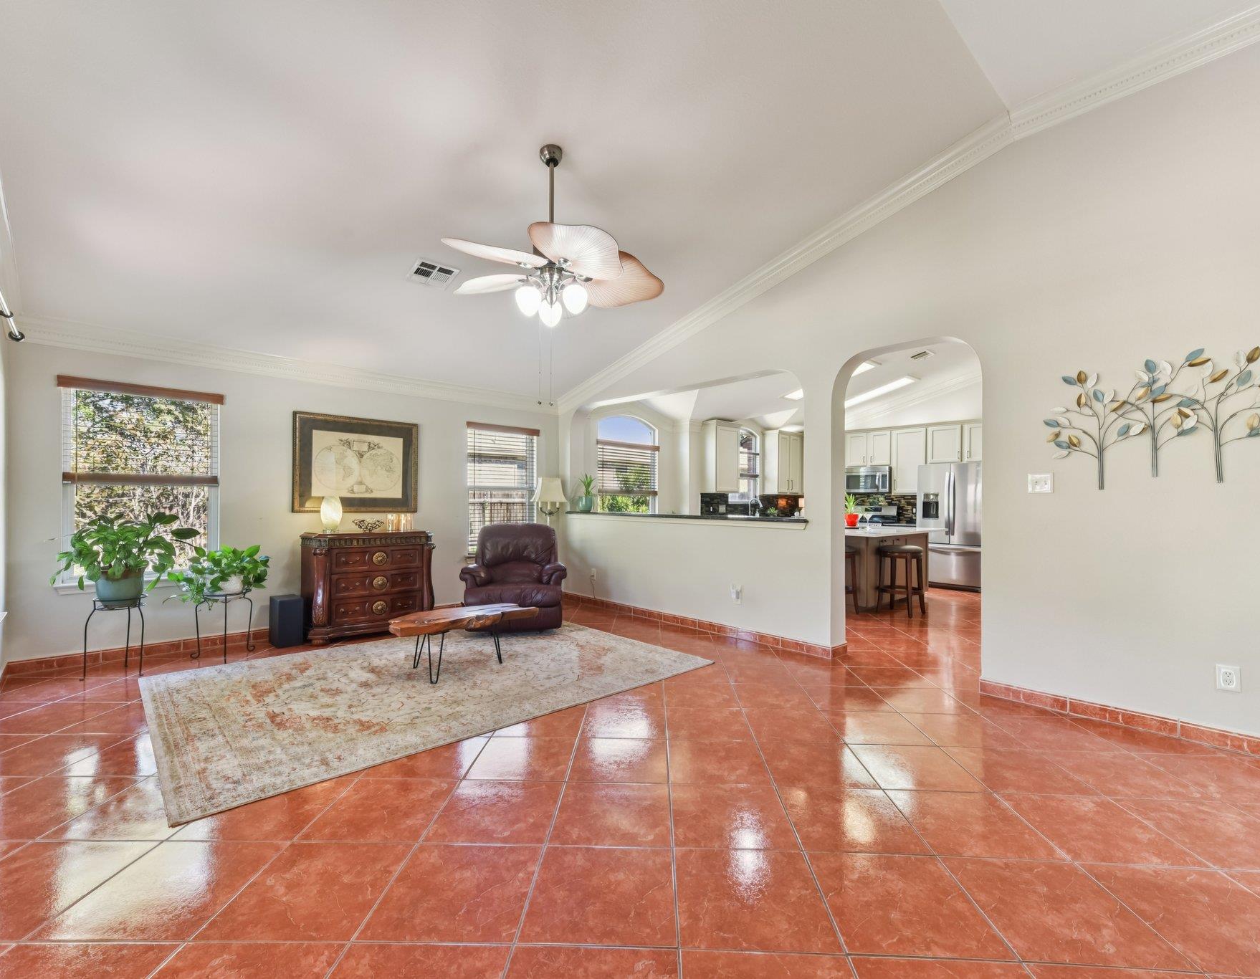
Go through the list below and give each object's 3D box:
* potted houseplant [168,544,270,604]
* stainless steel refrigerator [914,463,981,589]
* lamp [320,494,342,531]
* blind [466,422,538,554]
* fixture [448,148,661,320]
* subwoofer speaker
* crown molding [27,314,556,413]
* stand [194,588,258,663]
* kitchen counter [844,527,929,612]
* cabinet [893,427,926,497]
[{"bbox_3d":[-3.191,0.653,4.450,0.595,0.454,0.544,1,-1,-43],"label":"potted houseplant"},{"bbox_3d":[4.813,0.526,8.365,0.867,1.784,0.917,1,-1,-43],"label":"stainless steel refrigerator"},{"bbox_3d":[-2.625,0.219,5.026,0.204,0.338,0.204,1,-1,-44],"label":"lamp"},{"bbox_3d":[-1.437,-0.006,6.549,0.955,1.450,0.070,1,-1,-44],"label":"blind"},{"bbox_3d":[-0.451,-1.432,3.247,1.310,1.048,1.310,1,-1,-43],"label":"fixture"},{"bbox_3d":[-2.915,1.105,4.850,0.185,0.400,0.280,1,-1,-42],"label":"subwoofer speaker"},{"bbox_3d":[-2.551,-1.059,5.477,4.620,0.165,0.100,1,-1,-44],"label":"crown molding"},{"bbox_3d":[-3.147,1.054,4.445,0.363,0.509,0.363,1,-1,-43],"label":"stand"},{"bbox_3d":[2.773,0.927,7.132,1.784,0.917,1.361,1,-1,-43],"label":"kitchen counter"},{"bbox_3d":[4.386,-0.444,8.839,0.340,1.062,0.517,1,-1,-44],"label":"cabinet"}]

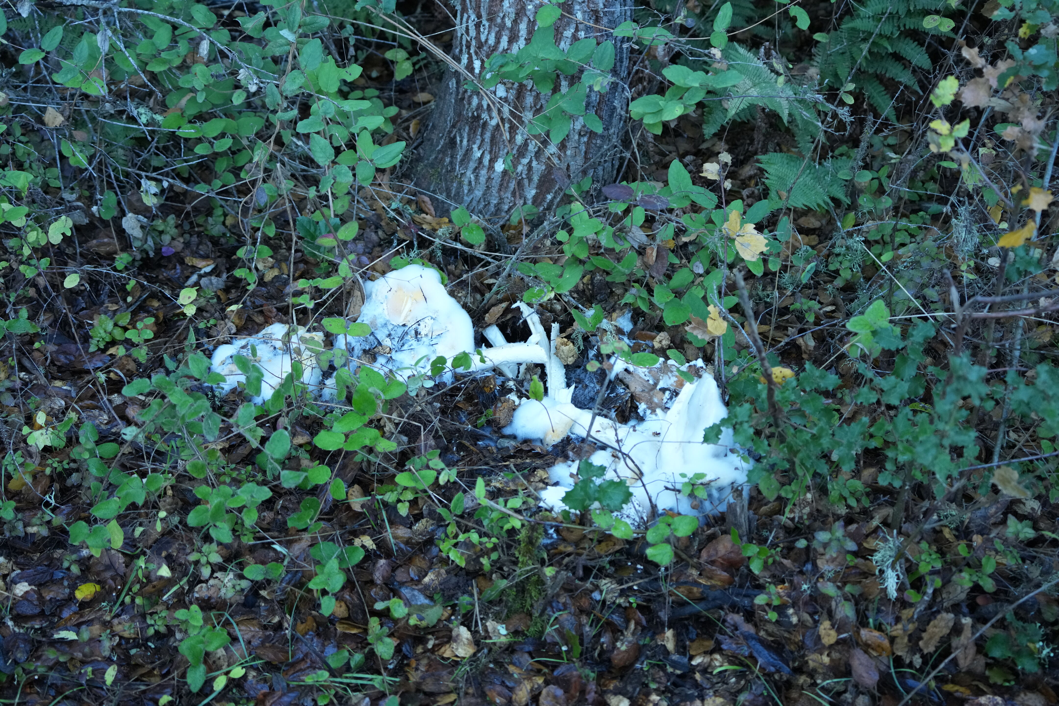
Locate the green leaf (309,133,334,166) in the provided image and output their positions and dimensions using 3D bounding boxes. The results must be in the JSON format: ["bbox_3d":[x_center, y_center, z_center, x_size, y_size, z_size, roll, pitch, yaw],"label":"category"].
[{"bbox_3d":[-0.346,-0.339,2.980,0.034,0.062,0.012,-24,-11,-5],"label":"green leaf"}]

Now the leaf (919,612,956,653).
[{"bbox_3d":[0.511,0.351,2.250,0.028,0.012,0.069,35,61,23],"label":"leaf"}]

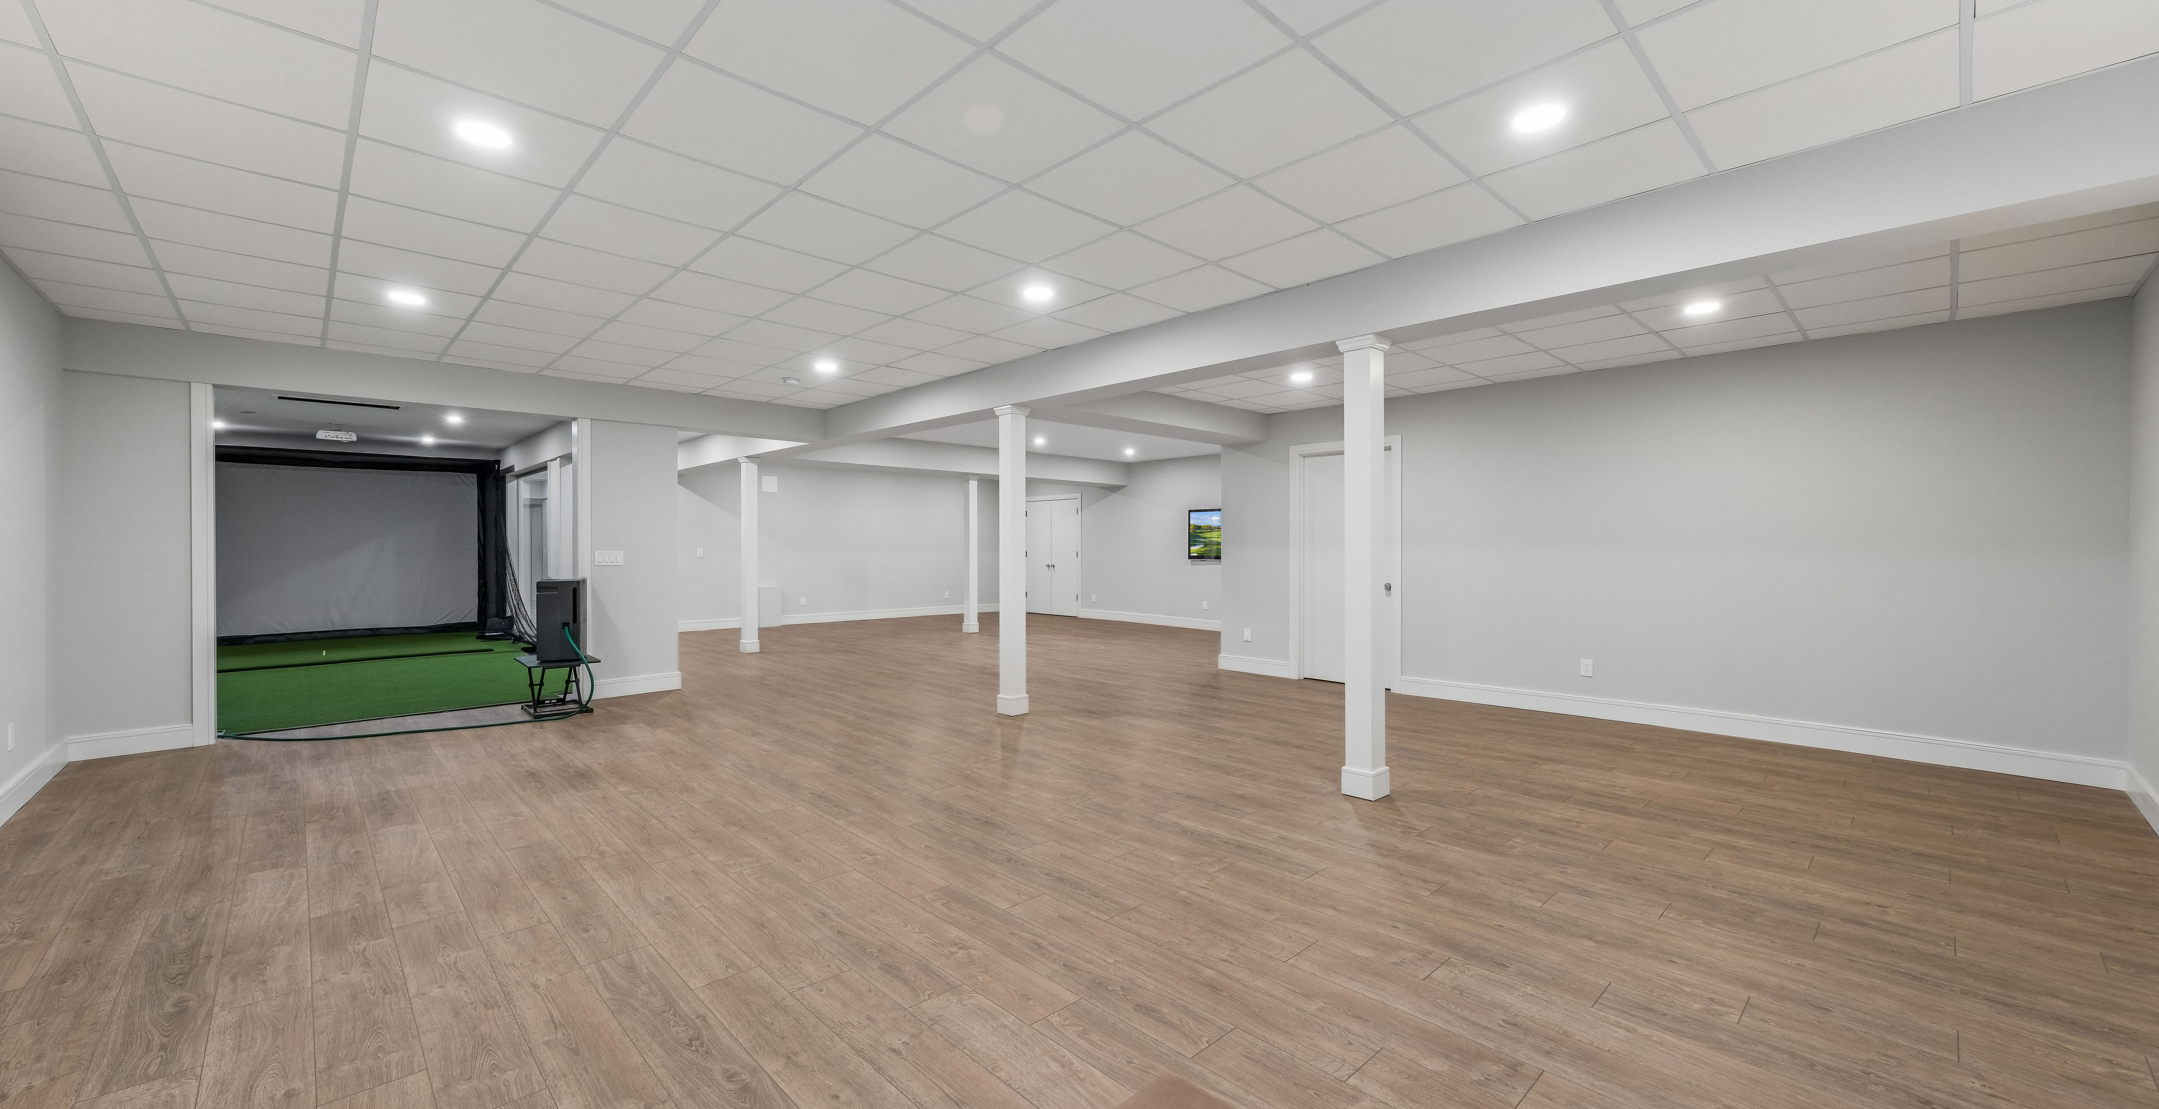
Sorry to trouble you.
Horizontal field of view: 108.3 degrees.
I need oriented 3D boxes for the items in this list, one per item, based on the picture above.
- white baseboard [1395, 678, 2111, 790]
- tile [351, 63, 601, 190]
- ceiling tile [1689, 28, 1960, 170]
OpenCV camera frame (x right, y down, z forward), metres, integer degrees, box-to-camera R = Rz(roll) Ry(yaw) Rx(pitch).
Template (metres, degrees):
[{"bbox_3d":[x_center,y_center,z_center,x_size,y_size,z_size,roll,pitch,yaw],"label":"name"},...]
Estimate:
[{"bbox_3d":[4.021,1.109,5.264,0.020,0.142,3.660,-1,1,-45],"label":"white baseboard"},{"bbox_3d":[-1.982,-1.407,2.593,0.600,0.022,0.600,-1,1,-45],"label":"tile"},{"bbox_3d":[2.361,-1.422,2.490,0.570,0.020,0.585,-1,1,-45],"label":"ceiling tile"}]

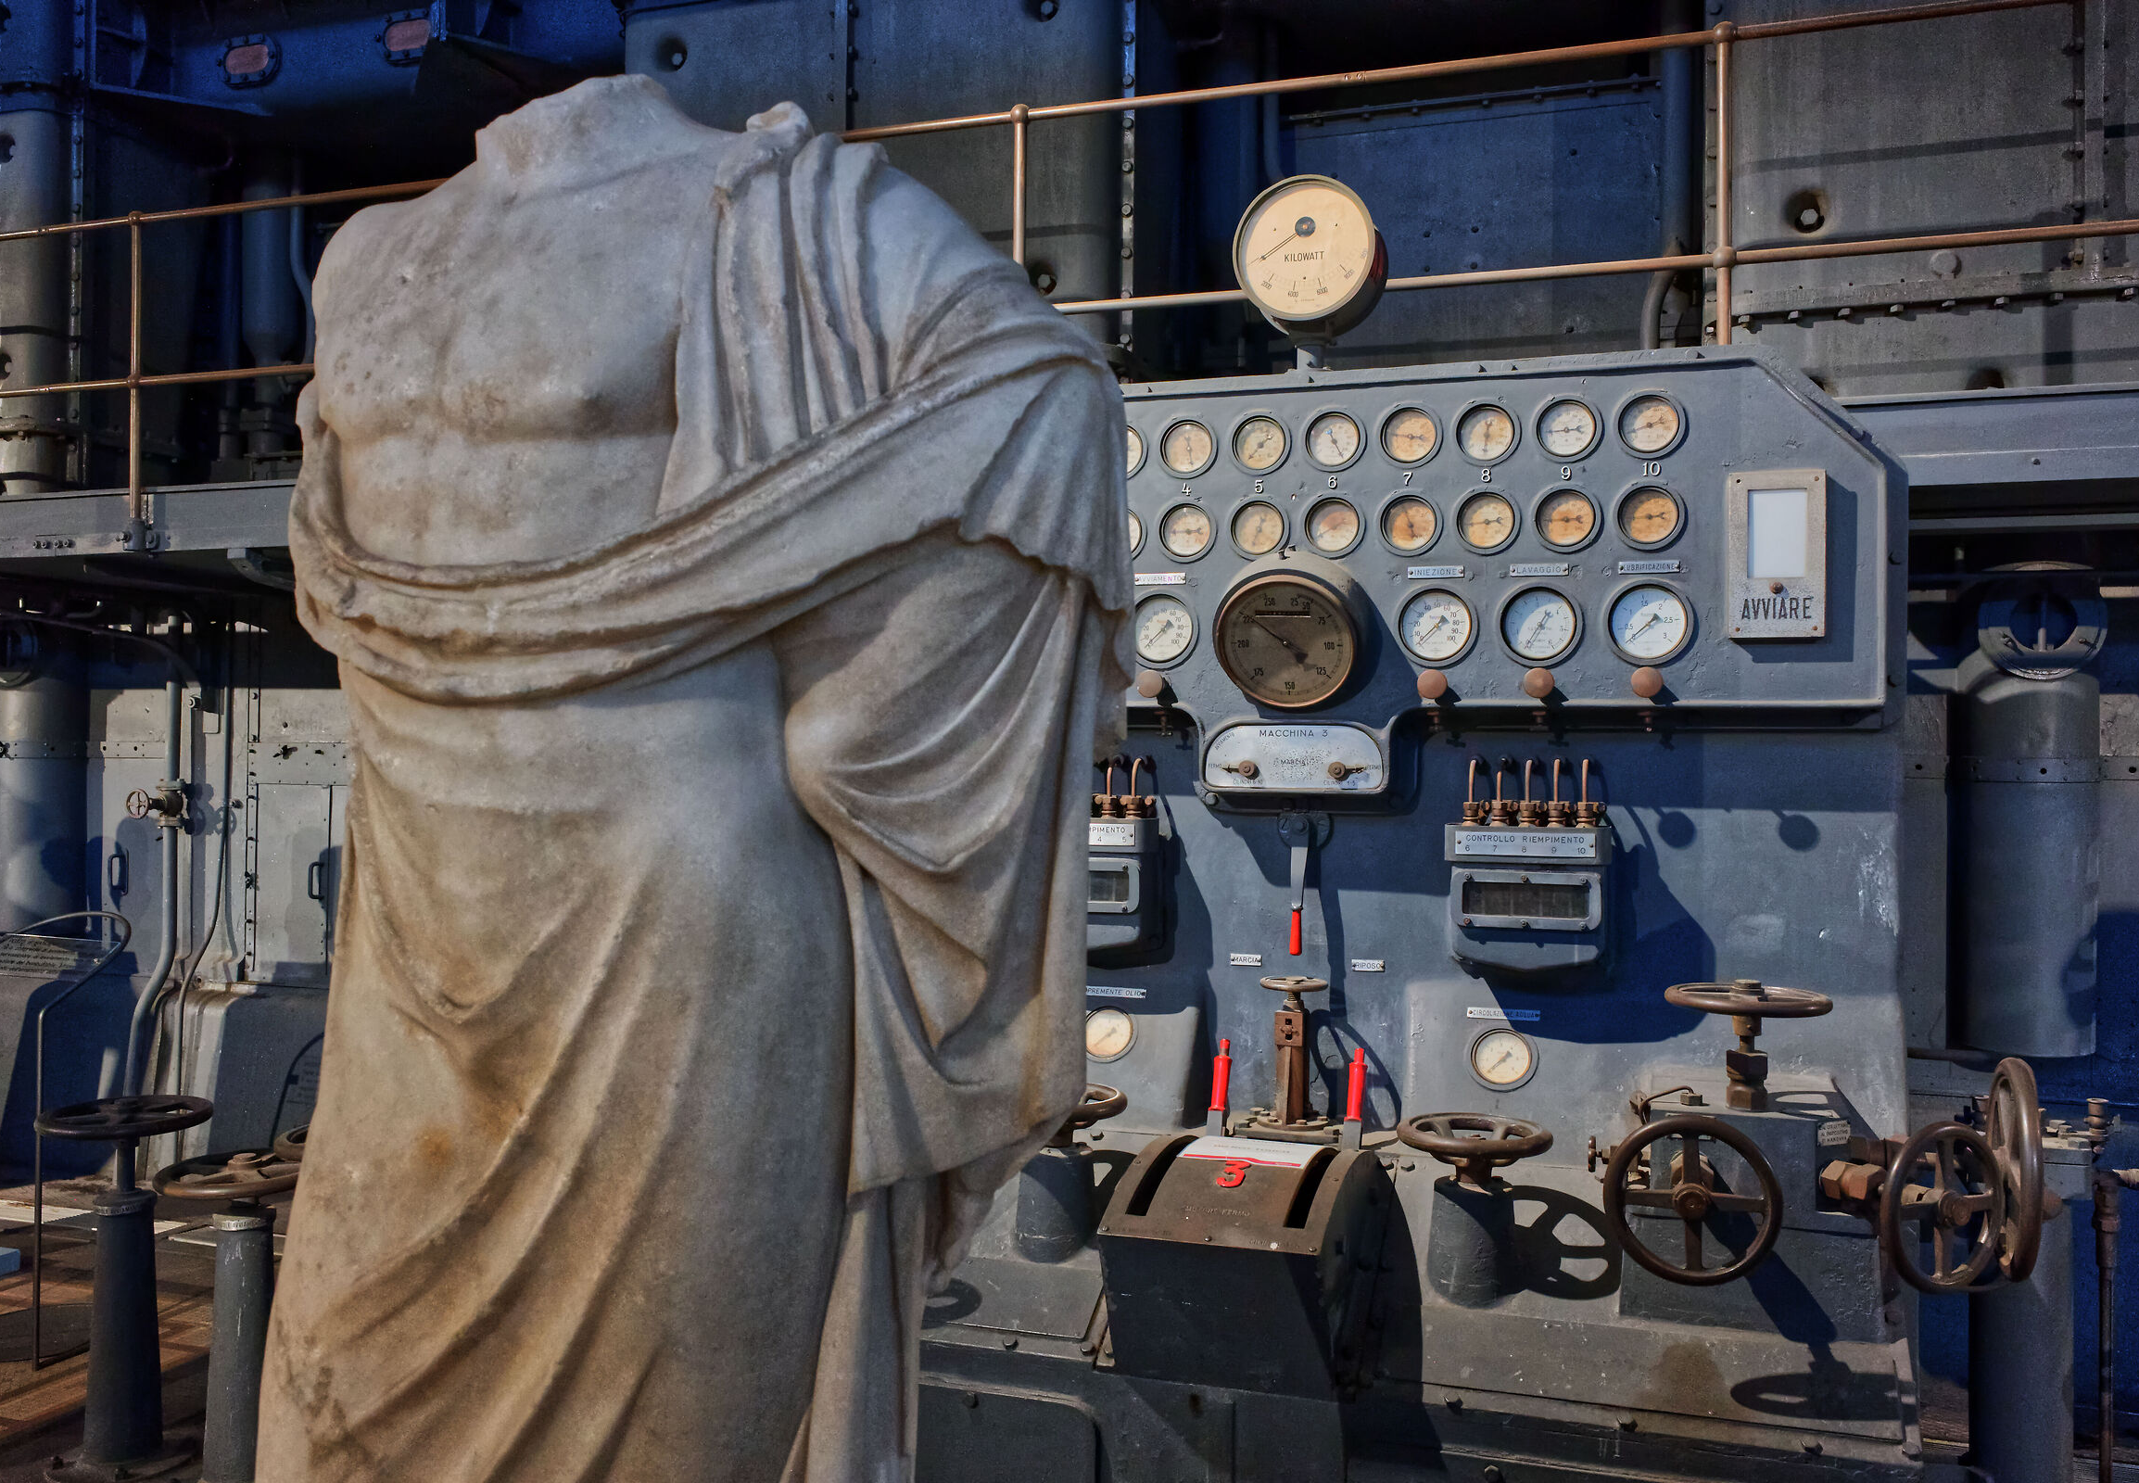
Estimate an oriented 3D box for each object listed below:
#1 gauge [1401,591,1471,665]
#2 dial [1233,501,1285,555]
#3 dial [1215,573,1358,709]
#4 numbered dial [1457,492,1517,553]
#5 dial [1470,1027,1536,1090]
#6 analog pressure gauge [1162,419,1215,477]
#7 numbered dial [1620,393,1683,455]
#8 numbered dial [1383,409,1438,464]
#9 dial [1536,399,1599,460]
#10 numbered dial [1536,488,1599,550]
[{"bbox_3d":[0.688,-0.215,3.242,0.143,0.143,0.040,0,0,18],"label":"gauge"},{"bbox_3d":[0.368,-0.413,3.348,0.114,0.114,0.036,0,0,18],"label":"dial"},{"bbox_3d":[0.419,-0.199,3.270,0.265,0.265,0.100,0,13,18],"label":"dial"},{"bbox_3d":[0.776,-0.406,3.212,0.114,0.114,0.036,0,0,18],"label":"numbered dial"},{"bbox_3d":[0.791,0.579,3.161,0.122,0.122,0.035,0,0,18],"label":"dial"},{"bbox_3d":[0.235,-0.577,3.392,0.114,0.114,0.036,0,0,18],"label":"analog pressure gauge"},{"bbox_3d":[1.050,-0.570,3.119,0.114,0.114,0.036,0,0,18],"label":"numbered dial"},{"bbox_3d":[0.750,-0.668,3.801,0.128,0.128,0.040,0,0,19],"label":"numbered dial"},{"bbox_3d":[1.063,-0.666,3.694,0.128,0.128,0.040,0,0,19],"label":"dial"},{"bbox_3d":[1.063,-0.475,3.694,0.128,0.128,0.040,0,0,19],"label":"numbered dial"}]

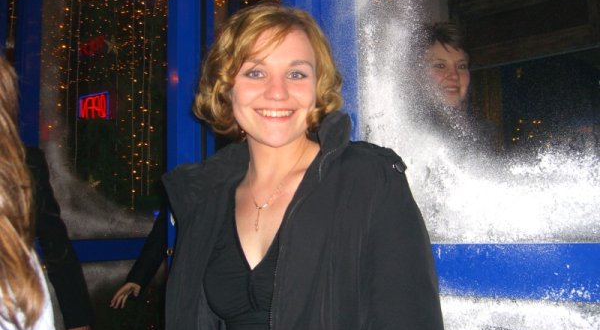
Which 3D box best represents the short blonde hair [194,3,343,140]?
[{"bbox_3d":[-0.053,-0.160,1.135,0.240,0.232,0.230,1,2,-7],"label":"short blonde hair"}]

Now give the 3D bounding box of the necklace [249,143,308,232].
[{"bbox_3d":[-0.041,0.034,1.115,0.120,0.150,0.120,-1,-4,18],"label":"necklace"}]

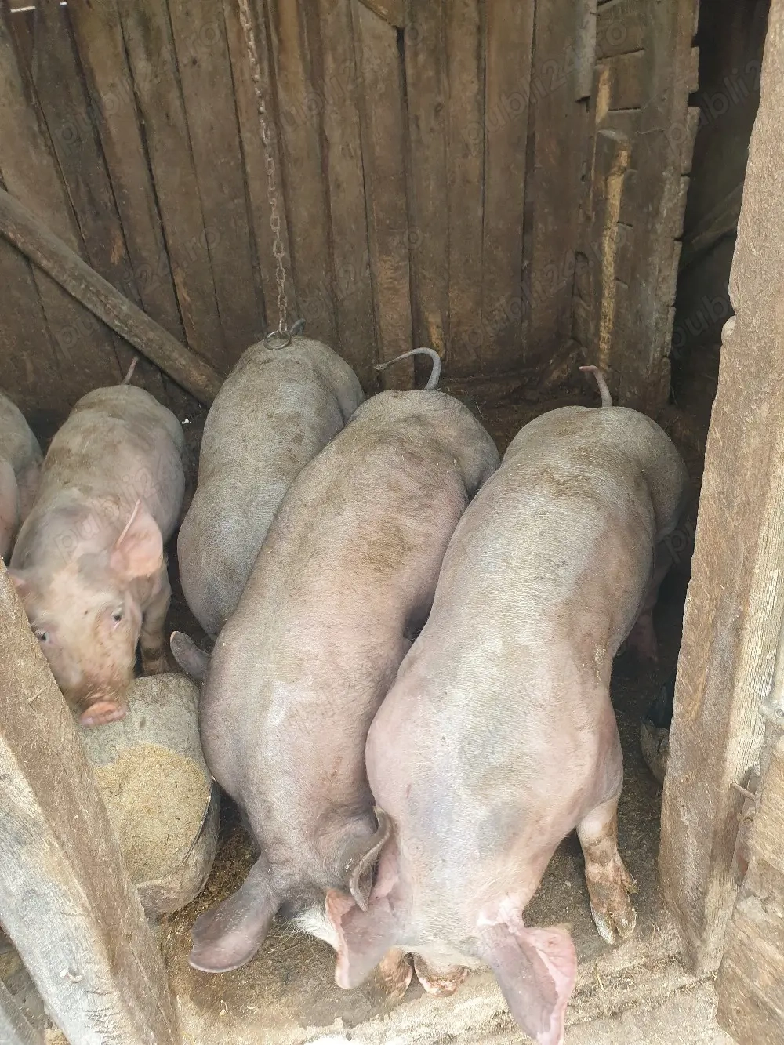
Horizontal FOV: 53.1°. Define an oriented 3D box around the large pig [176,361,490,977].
[{"bbox_3d":[0.002,0.202,1.513,0.400,0.650,1.120,4,33,12],"label":"large pig"}]

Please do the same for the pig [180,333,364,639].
[{"bbox_3d":[-0.289,0.019,1.842,0.400,0.640,1.150,-2,32,3],"label":"pig"}]

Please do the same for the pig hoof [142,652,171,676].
[{"bbox_3d":[-0.559,0.349,1.860,0.067,0.063,0.080,-8,33,-7],"label":"pig hoof"}]

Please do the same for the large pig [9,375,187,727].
[{"bbox_3d":[-0.612,0.069,1.850,0.370,0.580,1.020,-7,32,-6],"label":"large pig"}]

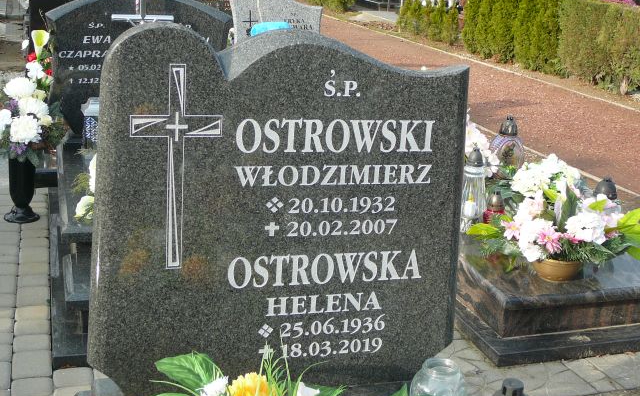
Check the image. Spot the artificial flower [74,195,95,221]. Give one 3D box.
[{"bbox_3d":[-0.810,0.033,3.150,0.090,0.090,0.085,-2,17,-14],"label":"artificial flower"}]

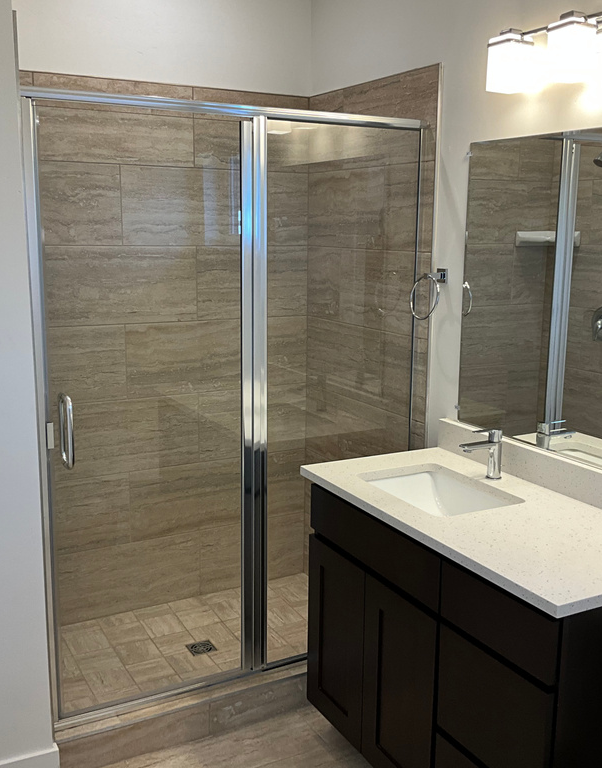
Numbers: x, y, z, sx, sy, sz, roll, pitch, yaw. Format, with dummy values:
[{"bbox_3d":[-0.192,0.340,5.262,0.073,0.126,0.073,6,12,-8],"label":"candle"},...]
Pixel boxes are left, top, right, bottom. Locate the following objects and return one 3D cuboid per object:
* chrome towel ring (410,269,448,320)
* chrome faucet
[{"bbox_3d":[0.443,-0.302,2.903,0.075,0.173,0.162,-5,12,-27],"label":"chrome towel ring"},{"bbox_3d":[0.536,0.214,2.567,0.165,0.152,0.046,-5,12,-27],"label":"chrome faucet"}]

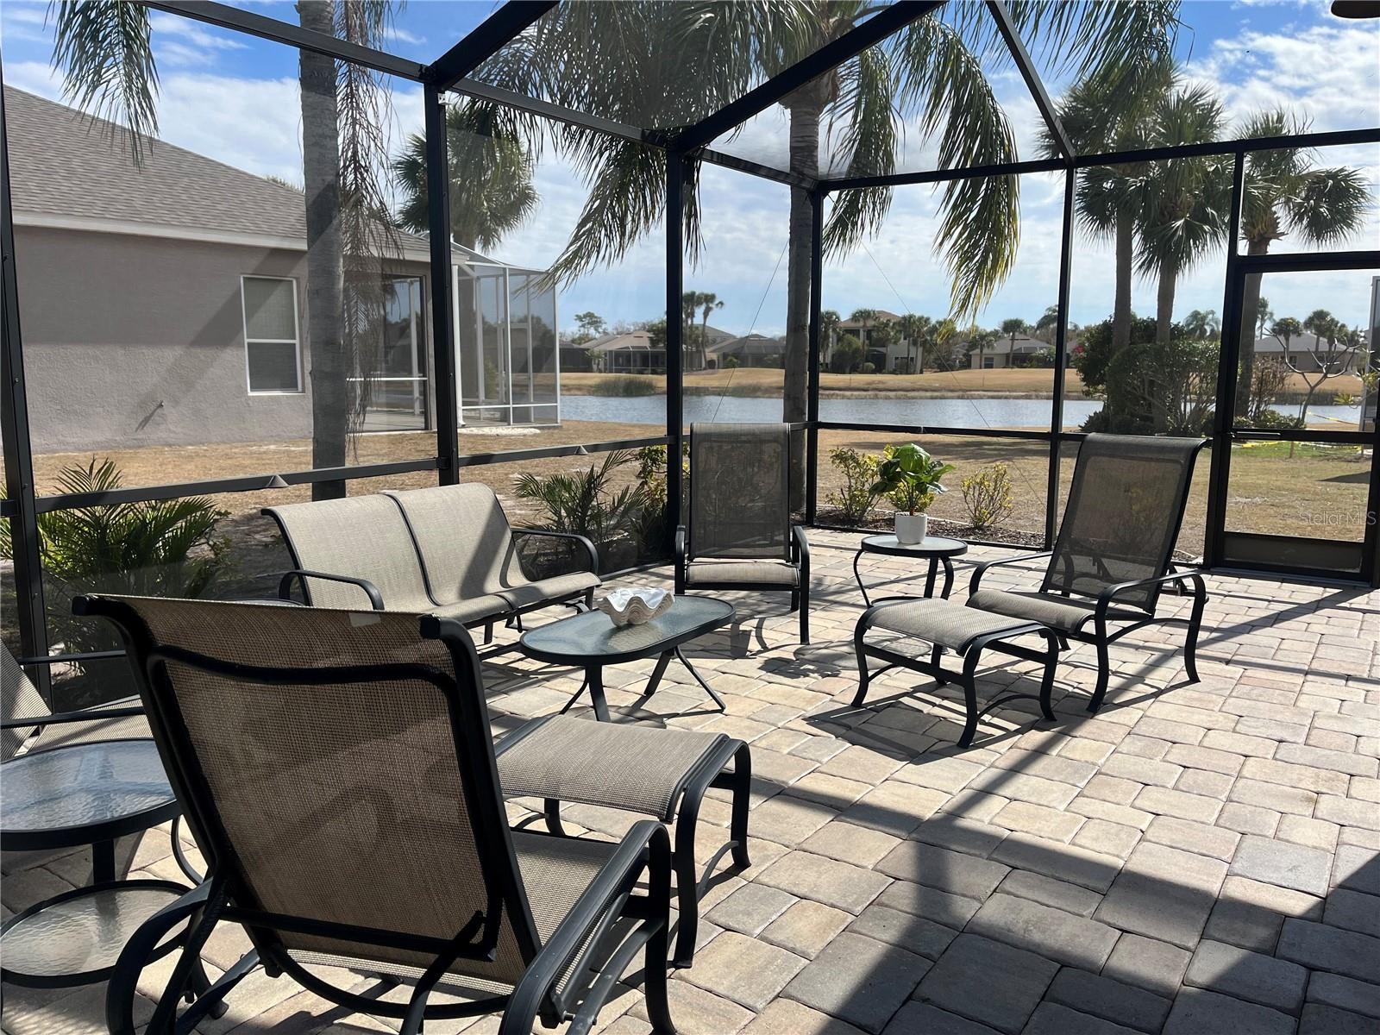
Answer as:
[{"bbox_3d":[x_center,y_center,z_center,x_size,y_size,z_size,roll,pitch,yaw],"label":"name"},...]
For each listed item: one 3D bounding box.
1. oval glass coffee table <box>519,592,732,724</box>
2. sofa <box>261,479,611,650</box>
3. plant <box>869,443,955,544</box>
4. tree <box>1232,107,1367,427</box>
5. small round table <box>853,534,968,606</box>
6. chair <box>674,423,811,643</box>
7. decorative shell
[{"bbox_3d":[-0.207,0.602,3.965,0.515,0.415,1.010,6,10,33],"label":"oval glass coffee table"},{"bbox_3d":[-1.098,0.304,4.665,0.780,0.790,1.310,6,10,33],"label":"sofa"},{"bbox_3d":[1.101,-0.119,5.112,0.410,0.490,0.380,2,9,12],"label":"plant"},{"bbox_3d":[16.324,-6.736,28.010,3.300,8.155,3.300,5,10,29],"label":"tree"},{"bbox_3d":[1.099,0.384,5.131,0.530,0.510,0.530,2,9,11],"label":"small round table"},{"bbox_3d":[0.278,0.057,5.460,0.680,1.055,0.850,0,9,2],"label":"chair"},{"bbox_3d":[-0.208,0.334,3.947,0.280,0.120,0.190,0,9,-3],"label":"decorative shell"}]

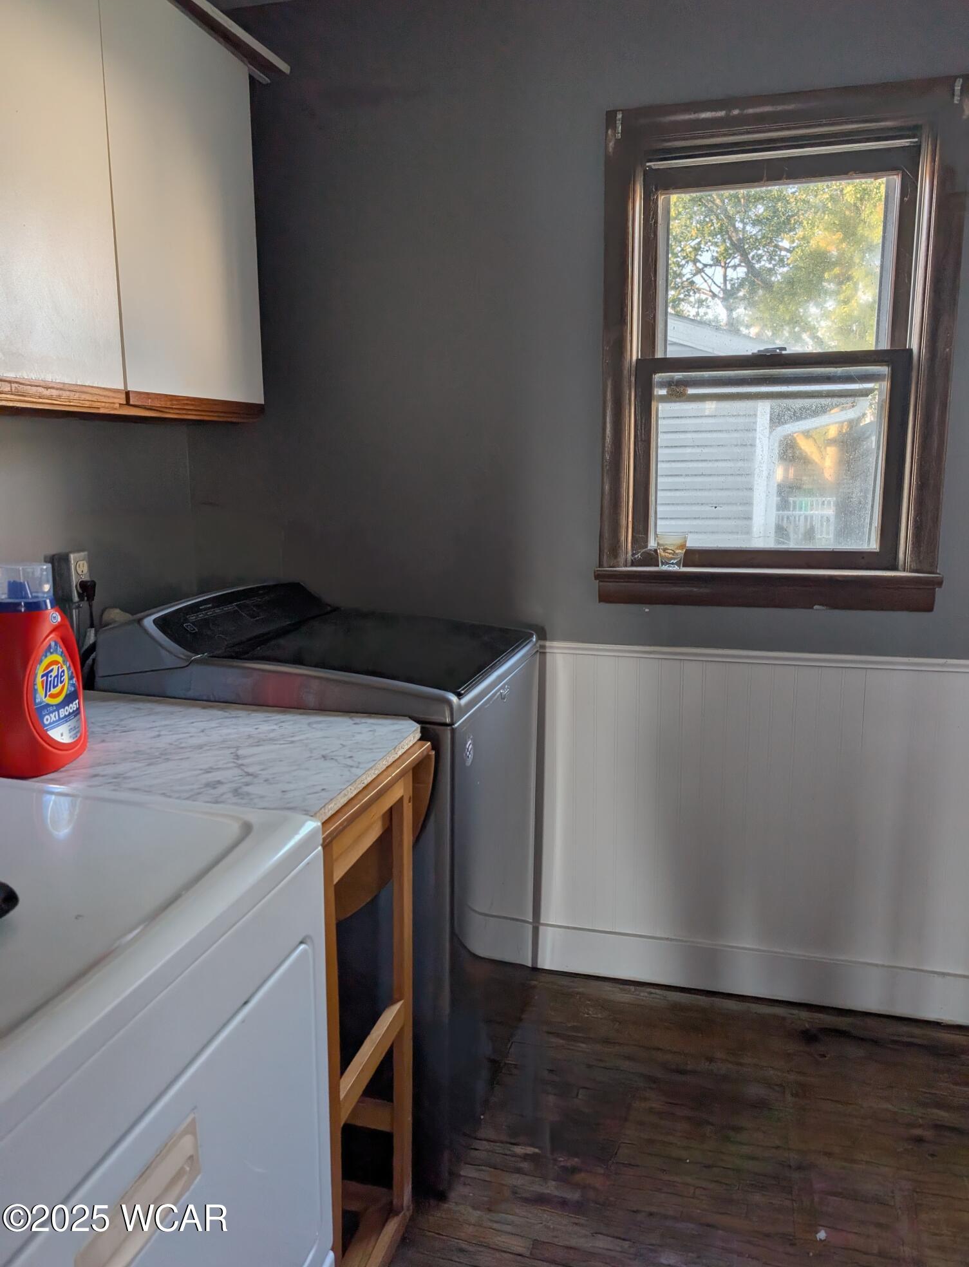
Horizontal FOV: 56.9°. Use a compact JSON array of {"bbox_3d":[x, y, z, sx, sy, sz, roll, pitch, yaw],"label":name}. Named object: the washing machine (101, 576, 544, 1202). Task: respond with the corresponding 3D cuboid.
[{"bbox_3d":[-0.312,0.468,2.034,0.715,1.050,0.700,3,10,15],"label":"washing machine"}]

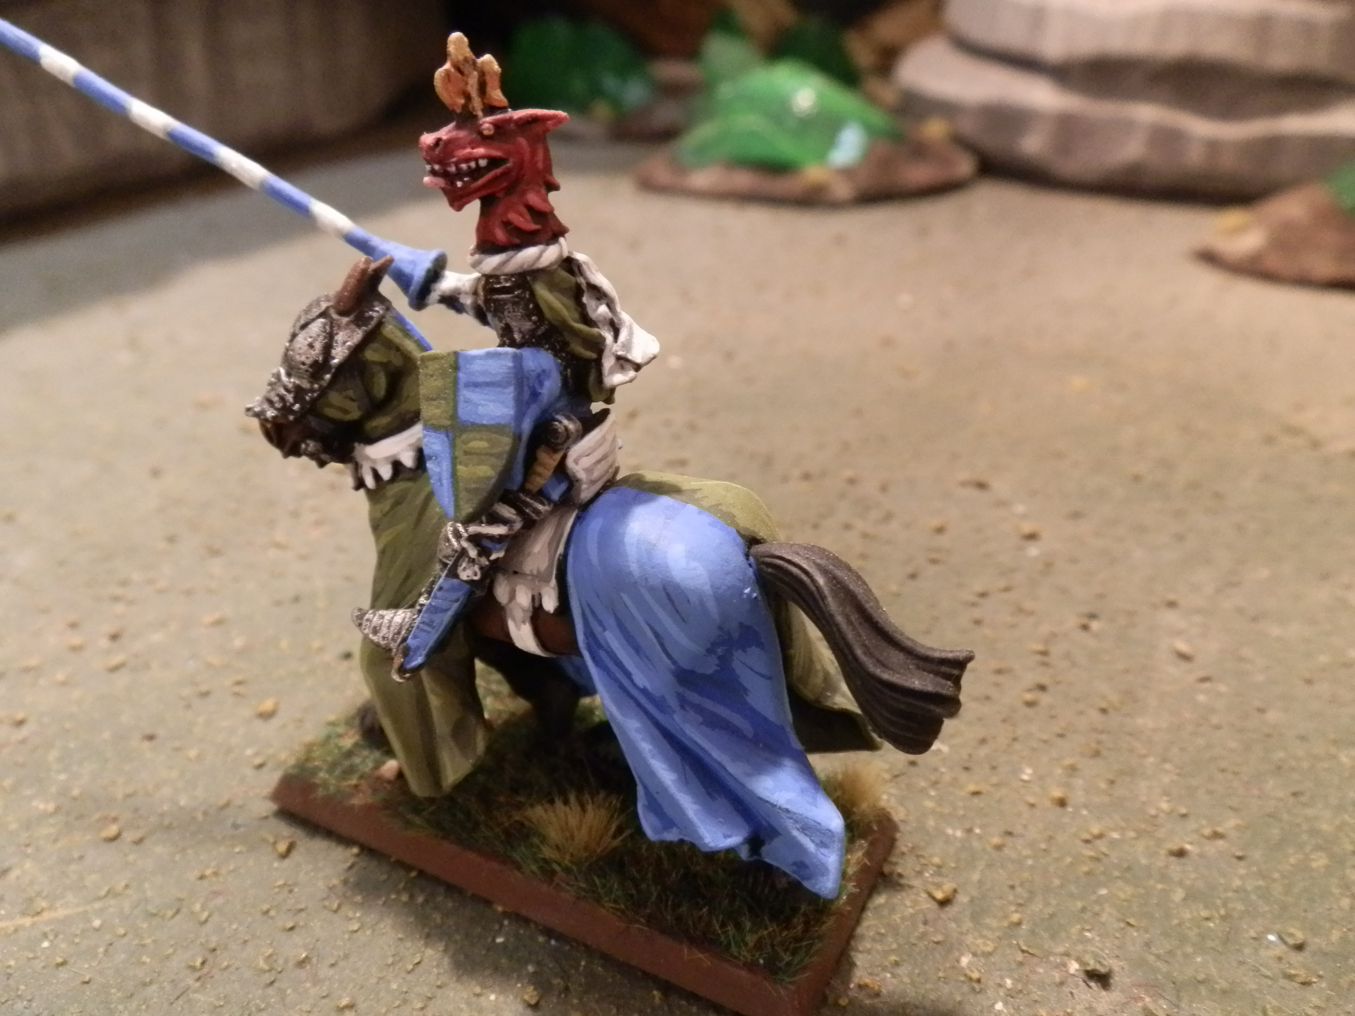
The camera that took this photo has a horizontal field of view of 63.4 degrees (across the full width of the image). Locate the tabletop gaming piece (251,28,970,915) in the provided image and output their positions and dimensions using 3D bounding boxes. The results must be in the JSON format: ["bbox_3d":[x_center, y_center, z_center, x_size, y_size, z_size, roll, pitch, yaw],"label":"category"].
[{"bbox_3d":[-0.009,-0.004,0.086,0.067,0.062,0.026,14,25,23],"label":"tabletop gaming piece"}]

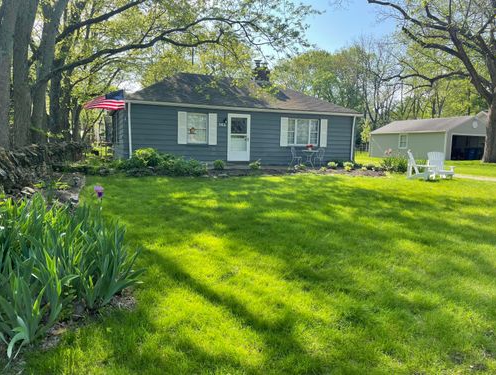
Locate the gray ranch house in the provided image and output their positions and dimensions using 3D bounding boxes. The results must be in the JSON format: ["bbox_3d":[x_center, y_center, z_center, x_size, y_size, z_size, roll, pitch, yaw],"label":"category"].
[{"bbox_3d":[-0.875,-3.554,20.053,11.700,4.484,7.100,-2,7,-25],"label":"gray ranch house"}]

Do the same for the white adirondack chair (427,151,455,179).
[{"bbox_3d":[6.441,-0.722,12.500,0.720,0.920,0.820,1,6,-1],"label":"white adirondack chair"}]

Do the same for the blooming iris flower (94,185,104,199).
[{"bbox_3d":[-1.503,0.040,3.800,0.105,0.135,0.105,1,6,0],"label":"blooming iris flower"}]

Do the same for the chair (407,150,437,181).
[{"bbox_3d":[5.522,-0.703,12.000,0.820,0.920,0.720,5,8,37],"label":"chair"}]

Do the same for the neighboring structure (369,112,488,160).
[{"bbox_3d":[16.961,-4.437,34.369,7.411,3.600,8.413,-2,7,-25],"label":"neighboring structure"}]

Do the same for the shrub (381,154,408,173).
[{"bbox_3d":[5.852,-0.979,15.000,1.000,0.700,0.920,1,6,0],"label":"shrub"}]

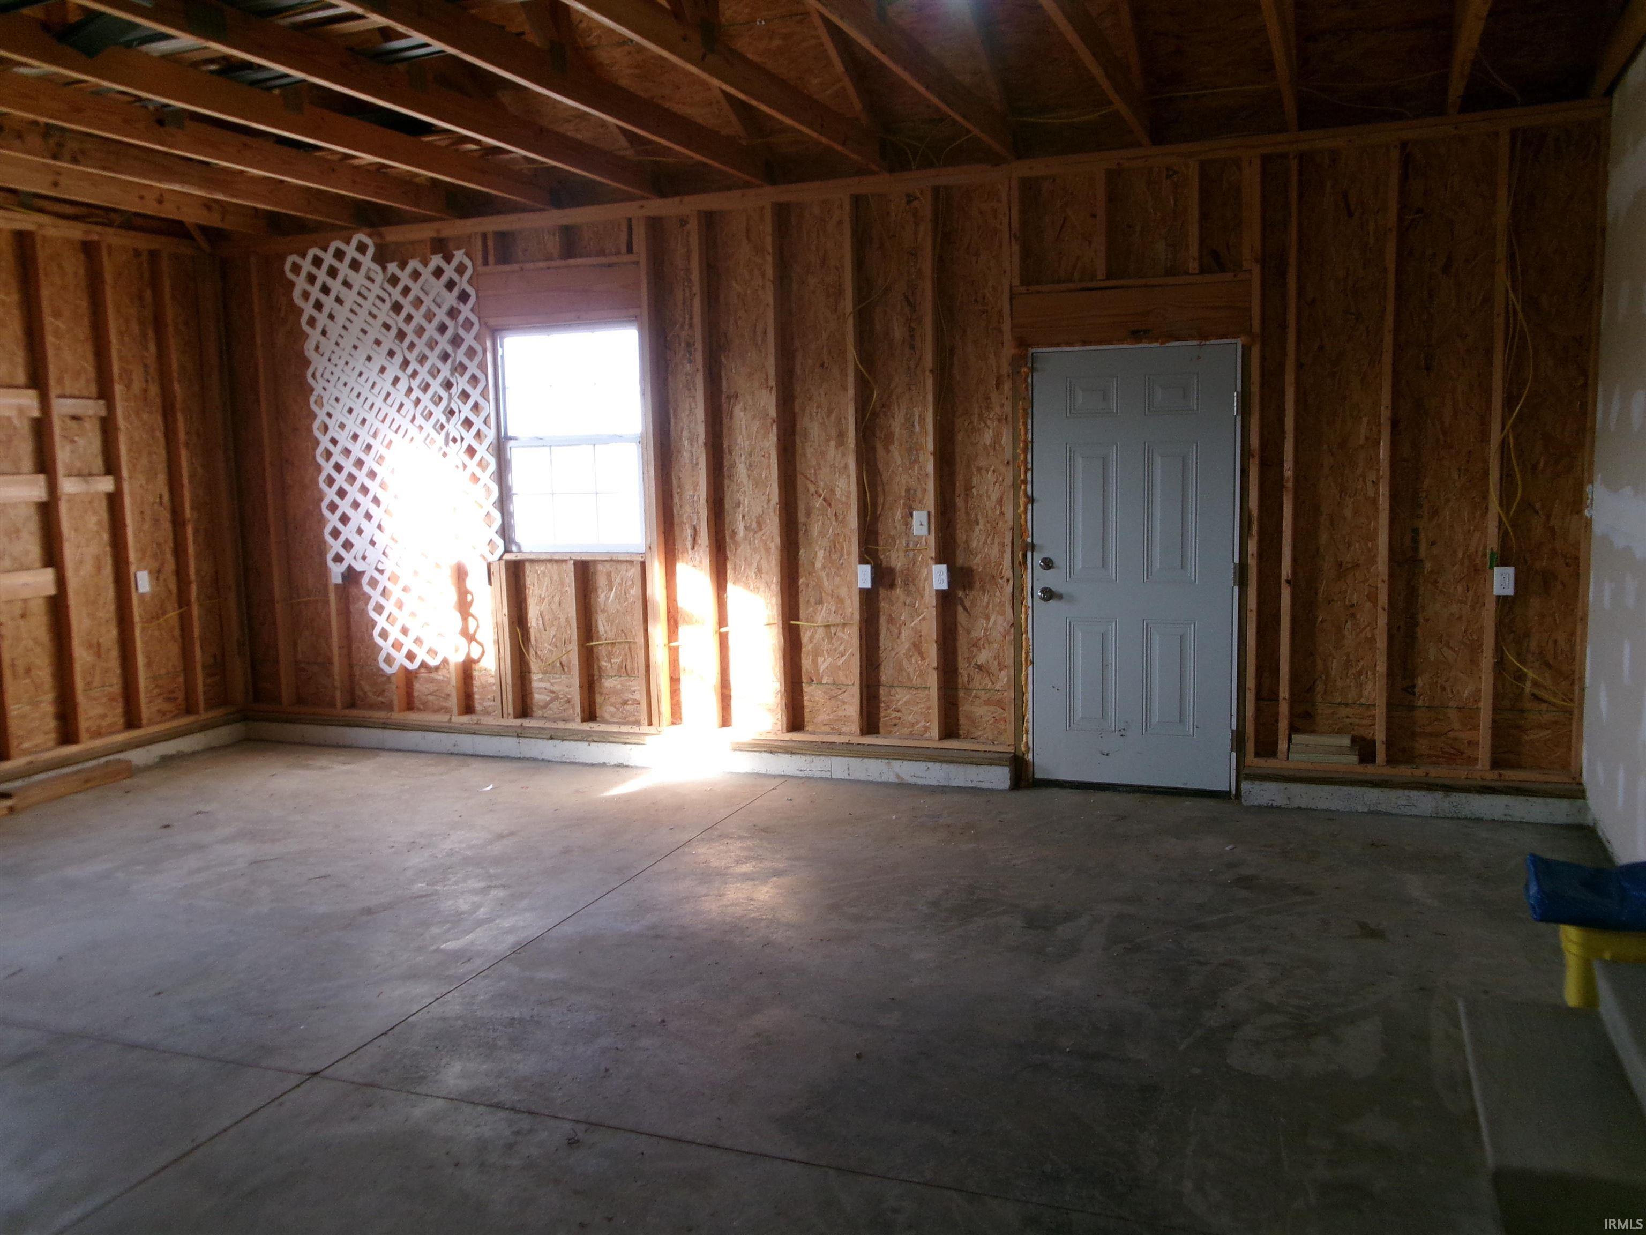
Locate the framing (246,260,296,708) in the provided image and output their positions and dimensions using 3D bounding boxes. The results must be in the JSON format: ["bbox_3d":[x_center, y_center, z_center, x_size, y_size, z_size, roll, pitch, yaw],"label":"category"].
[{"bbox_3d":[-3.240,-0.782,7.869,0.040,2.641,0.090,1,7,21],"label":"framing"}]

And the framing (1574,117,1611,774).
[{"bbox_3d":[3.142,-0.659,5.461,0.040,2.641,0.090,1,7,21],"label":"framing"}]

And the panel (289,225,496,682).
[{"bbox_3d":[-2.401,-0.900,7.466,1.375,2.475,0.040,1,7,21],"label":"panel"}]

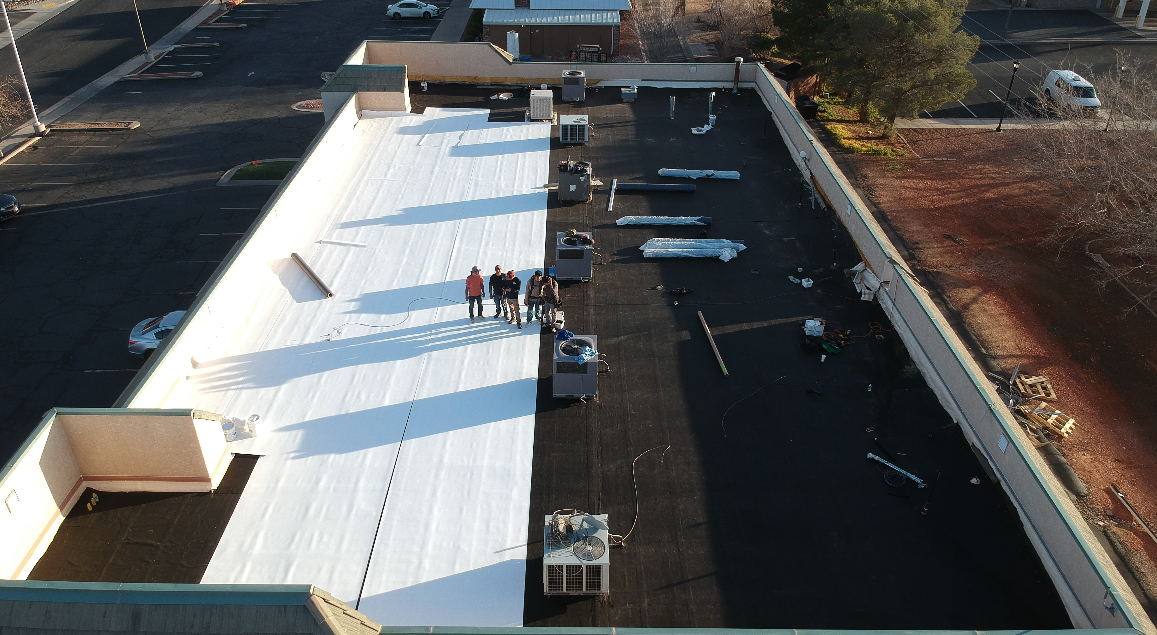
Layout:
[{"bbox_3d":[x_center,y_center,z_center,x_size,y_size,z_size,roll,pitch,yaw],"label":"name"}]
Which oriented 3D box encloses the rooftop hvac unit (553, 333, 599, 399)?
[{"bbox_3d":[-0.076,1.241,21.205,1.100,1.120,1.180,1,32,-1],"label":"rooftop hvac unit"}]

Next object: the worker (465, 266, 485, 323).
[{"bbox_3d":[-2.845,-0.654,23.108,0.560,1.711,0.420,-6,33,-11],"label":"worker"}]

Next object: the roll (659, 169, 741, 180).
[{"bbox_3d":[4.762,-5.639,32.884,3.185,0.310,0.330,3,32,3],"label":"roll"}]

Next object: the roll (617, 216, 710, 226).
[{"bbox_3d":[2.963,-3.341,28.887,3.220,0.280,0.280,0,32,-2],"label":"roll"}]

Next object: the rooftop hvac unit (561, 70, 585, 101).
[{"bbox_3d":[-0.228,-11.551,41.652,1.100,1.140,1.180,1,32,-1],"label":"rooftop hvac unit"}]

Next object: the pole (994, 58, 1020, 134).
[{"bbox_3d":[26.331,-13.543,51.071,0.420,4.311,0.420,1,32,-1],"label":"pole"}]

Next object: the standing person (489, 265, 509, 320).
[{"bbox_3d":[-2.205,-0.702,23.223,0.540,1.686,0.420,0,32,-1],"label":"standing person"}]

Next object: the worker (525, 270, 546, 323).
[{"bbox_3d":[-1.233,-0.549,23.387,0.550,1.727,0.400,1,32,-1],"label":"worker"}]

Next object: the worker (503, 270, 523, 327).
[{"bbox_3d":[-1.785,-0.531,22.918,0.560,1.729,0.500,8,33,12],"label":"worker"}]

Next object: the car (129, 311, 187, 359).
[{"bbox_3d":[-13.727,0.514,30.526,4.800,1.430,1.840,1,32,-1],"label":"car"}]

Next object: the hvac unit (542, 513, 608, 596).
[{"bbox_3d":[-0.033,4.543,16.078,1.218,0.909,1.218,1,32,-1],"label":"hvac unit"}]

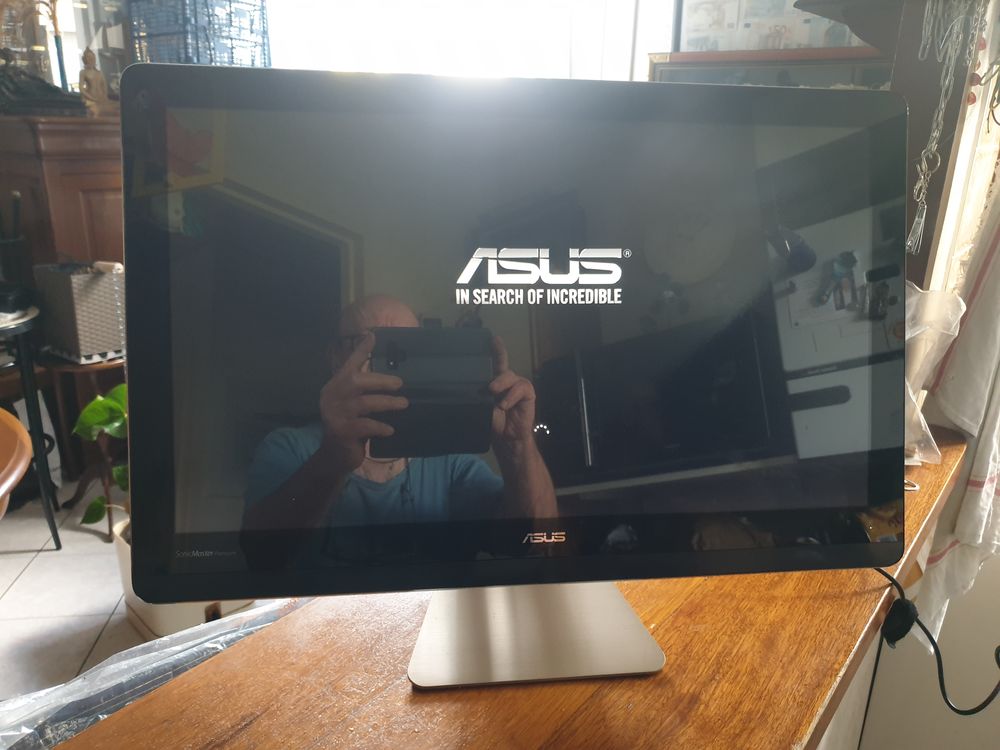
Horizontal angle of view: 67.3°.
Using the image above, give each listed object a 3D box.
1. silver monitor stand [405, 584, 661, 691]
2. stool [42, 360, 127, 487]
[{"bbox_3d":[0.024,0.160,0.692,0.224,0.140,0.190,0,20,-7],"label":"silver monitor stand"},{"bbox_3d":[-1.245,0.190,2.388,0.330,0.554,0.330,0,20,-7],"label":"stool"}]

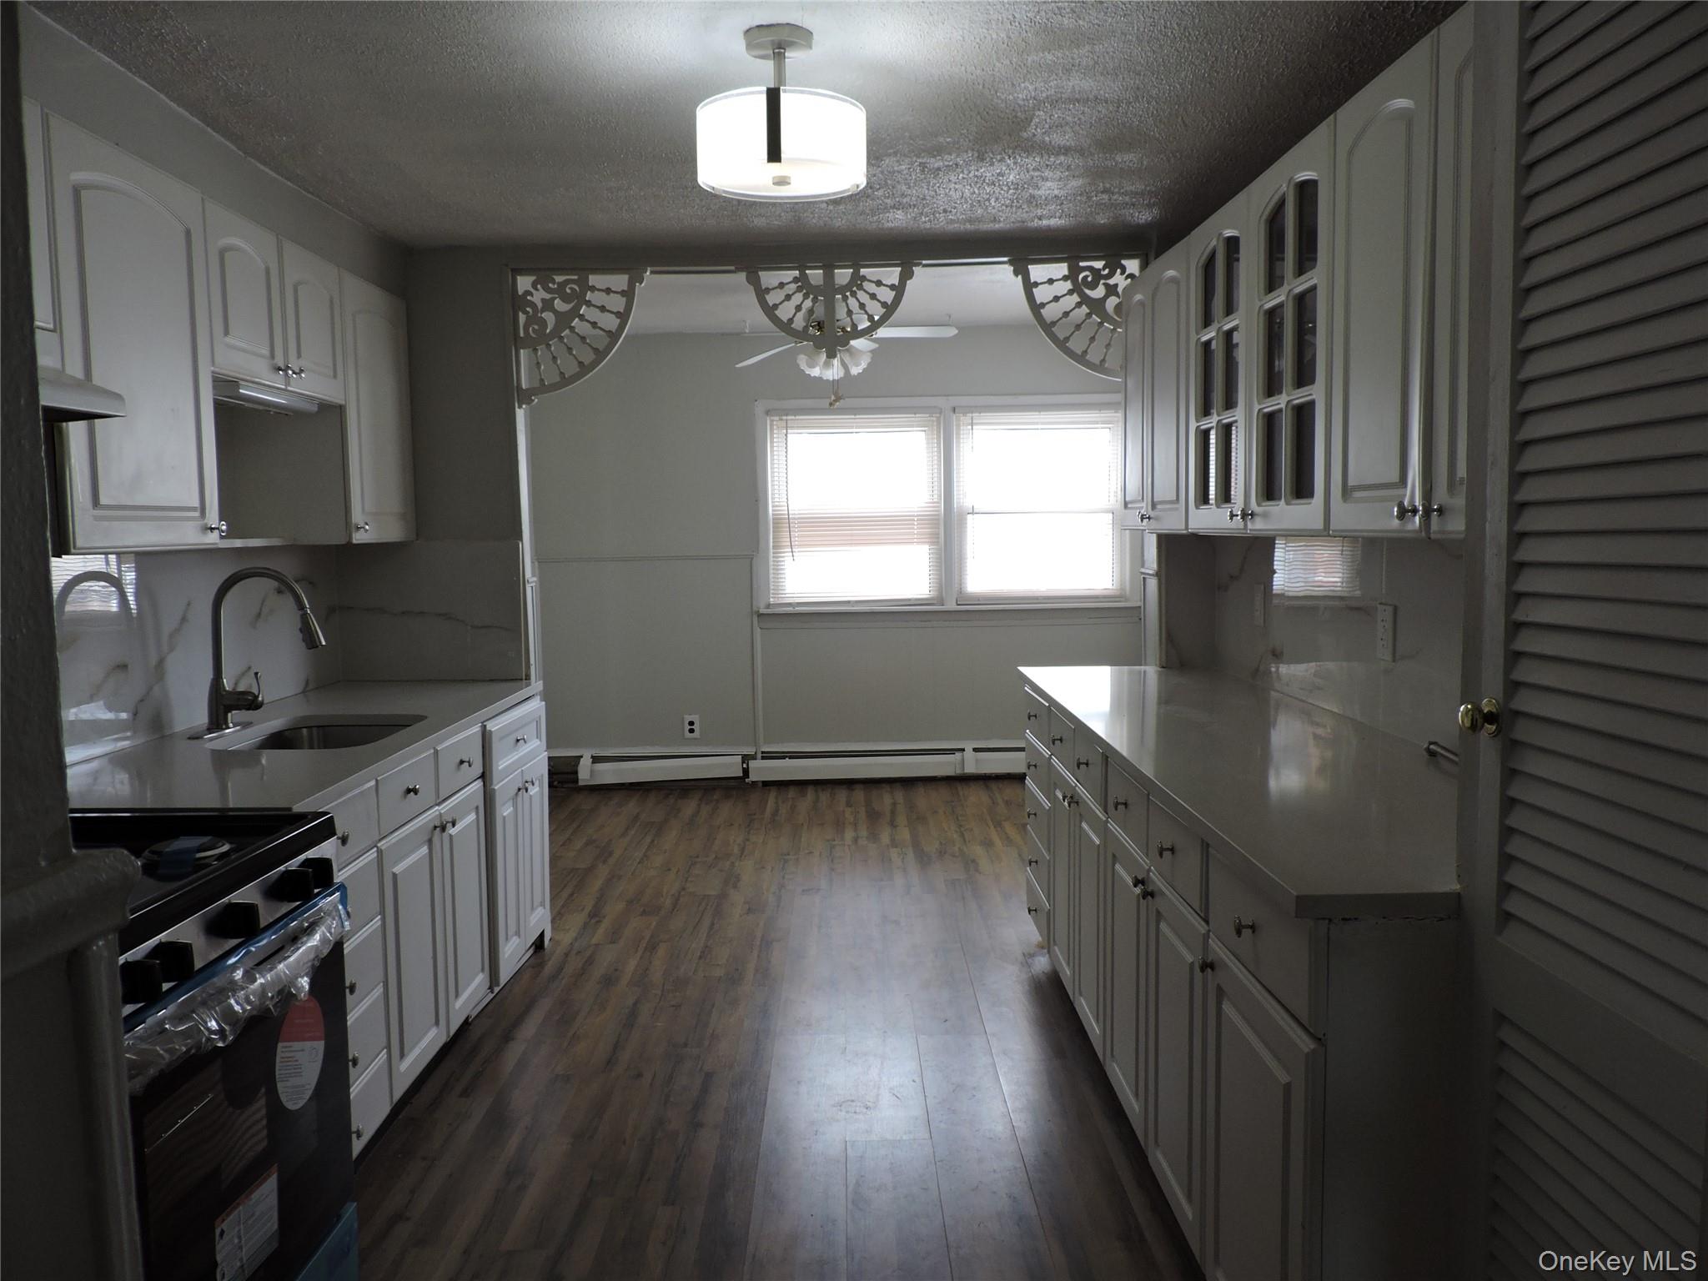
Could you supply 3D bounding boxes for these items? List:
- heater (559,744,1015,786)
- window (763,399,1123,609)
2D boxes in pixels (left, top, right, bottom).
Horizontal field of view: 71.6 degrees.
[{"bbox_3d":[-0.266,0.669,6.401,2.770,0.225,0.075,-1,5,0],"label":"heater"},{"bbox_3d":[0.512,-0.729,6.324,2.000,1.113,0.100,-1,5,0],"label":"window"}]

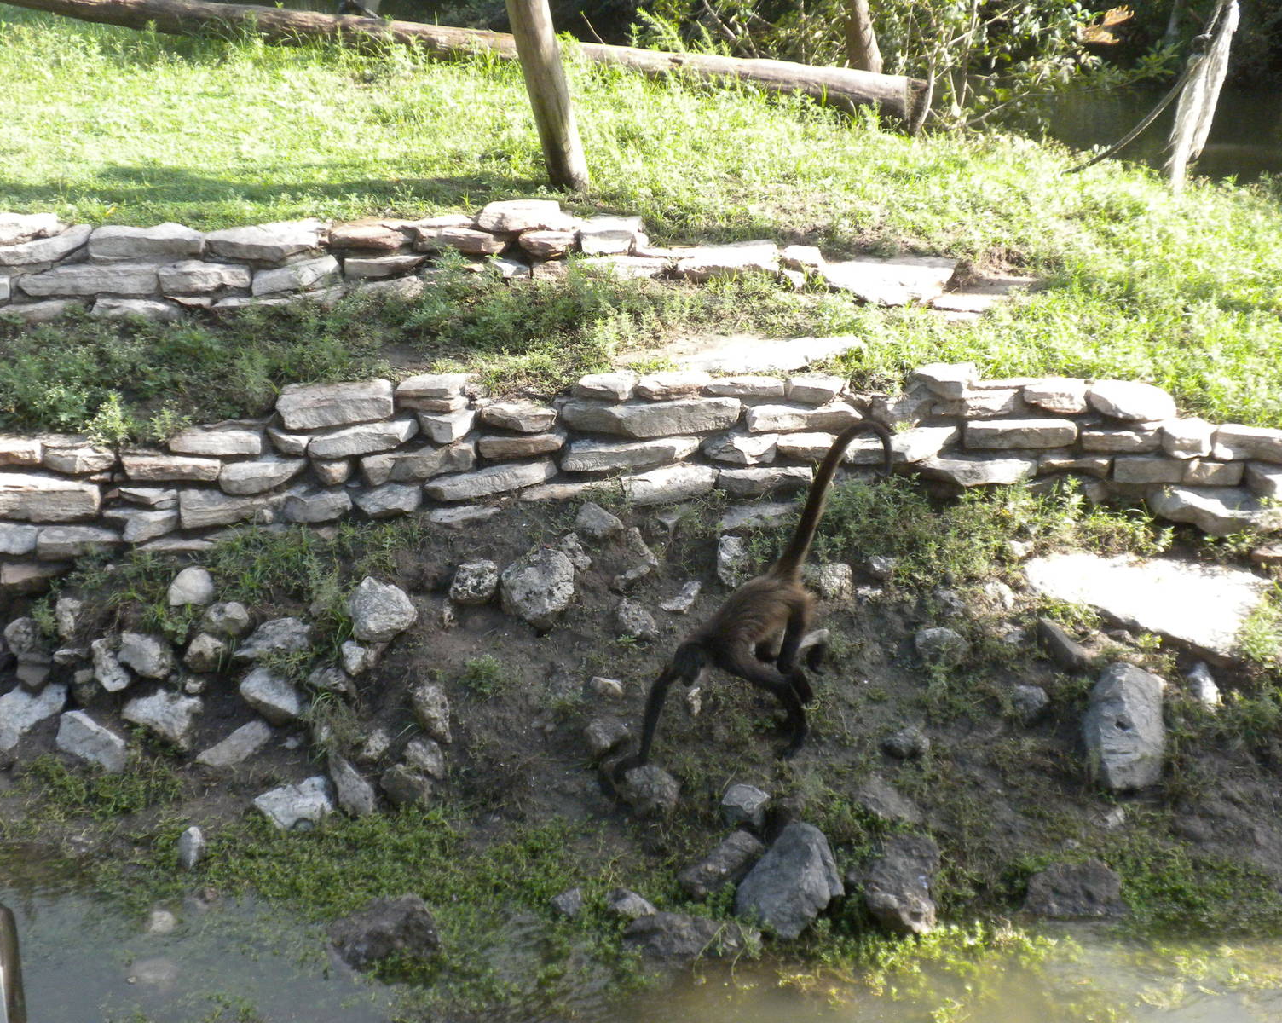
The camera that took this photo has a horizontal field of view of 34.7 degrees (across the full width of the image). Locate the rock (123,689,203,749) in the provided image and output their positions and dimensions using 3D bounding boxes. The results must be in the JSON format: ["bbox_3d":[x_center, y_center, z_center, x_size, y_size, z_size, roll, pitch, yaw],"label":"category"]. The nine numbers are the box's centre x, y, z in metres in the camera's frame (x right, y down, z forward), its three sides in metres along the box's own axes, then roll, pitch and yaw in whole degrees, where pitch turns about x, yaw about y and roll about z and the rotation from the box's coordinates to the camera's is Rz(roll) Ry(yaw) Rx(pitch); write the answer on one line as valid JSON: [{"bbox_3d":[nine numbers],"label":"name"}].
[{"bbox_3d":[-1.410,0.612,6.038,0.236,0.164,0.154,0,18,0],"label":"rock"}]

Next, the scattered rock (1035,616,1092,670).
[{"bbox_3d":[1.334,0.417,6.446,0.178,0.159,0.142,0,18,0],"label":"scattered rock"}]

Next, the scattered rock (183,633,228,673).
[{"bbox_3d":[-1.317,0.429,6.200,0.135,0.115,0.111,0,18,0],"label":"scattered rock"}]

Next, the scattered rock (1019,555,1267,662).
[{"bbox_3d":[1.767,0.316,7.297,0.802,0.080,0.535,14,32,23],"label":"scattered rock"}]

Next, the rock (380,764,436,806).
[{"bbox_3d":[-0.778,0.914,6.850,0.180,0.125,0.140,10,33,16],"label":"rock"}]

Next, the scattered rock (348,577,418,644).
[{"bbox_3d":[-0.915,0.351,7.252,0.244,0.182,0.212,-3,20,-7],"label":"scattered rock"}]

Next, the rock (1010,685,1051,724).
[{"bbox_3d":[1.136,0.562,5.974,0.118,0.105,0.099,0,18,0],"label":"rock"}]

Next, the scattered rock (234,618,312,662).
[{"bbox_3d":[-1.297,0.456,7.220,0.265,0.125,0.170,-8,33,-13],"label":"scattered rock"}]

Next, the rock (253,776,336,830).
[{"bbox_3d":[-0.988,0.833,5.843,0.234,0.138,0.143,0,18,0],"label":"rock"}]

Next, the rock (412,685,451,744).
[{"bbox_3d":[-0.608,0.587,5.952,0.118,0.162,0.136,0,18,0],"label":"rock"}]

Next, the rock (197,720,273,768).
[{"bbox_3d":[-1.383,0.788,6.970,0.275,0.075,0.105,-28,49,-28],"label":"rock"}]

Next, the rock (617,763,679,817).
[{"bbox_3d":[0.022,0.835,6.131,0.188,0.154,0.160,0,18,0],"label":"rock"}]

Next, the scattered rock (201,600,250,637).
[{"bbox_3d":[-1.480,0.384,7.314,0.175,0.082,0.143,-4,20,-12],"label":"scattered rock"}]

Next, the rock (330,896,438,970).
[{"bbox_3d":[-0.684,1.123,5.468,0.301,0.185,0.195,0,18,0],"label":"rock"}]

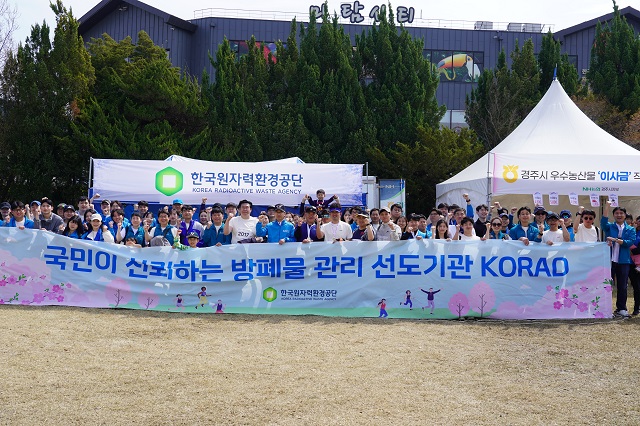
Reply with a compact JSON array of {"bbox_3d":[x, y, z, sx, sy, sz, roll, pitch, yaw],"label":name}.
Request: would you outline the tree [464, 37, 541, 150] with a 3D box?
[{"bbox_3d":[7.800,-2.800,26.300,3.200,9.000,3.200,0,0,0],"label":"tree"}]

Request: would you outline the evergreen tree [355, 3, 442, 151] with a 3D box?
[{"bbox_3d":[3.240,-3.400,25.000,3.500,10.100,3.500,0,0,0],"label":"evergreen tree"}]

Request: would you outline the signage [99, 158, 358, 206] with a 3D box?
[{"bbox_3d":[-1.910,-0.640,13.600,5.850,0.950,0.060,0,0,-8],"label":"signage"}]

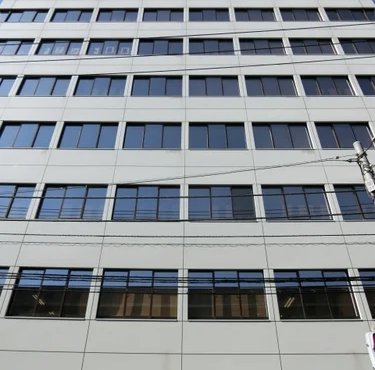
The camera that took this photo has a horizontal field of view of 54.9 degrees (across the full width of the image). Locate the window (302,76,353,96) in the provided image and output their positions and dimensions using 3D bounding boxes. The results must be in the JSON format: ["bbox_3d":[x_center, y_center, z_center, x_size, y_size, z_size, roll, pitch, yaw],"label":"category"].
[{"bbox_3d":[6.900,-4.839,17.893,2.440,1.650,0.150,0,-38,0],"label":"window"}]

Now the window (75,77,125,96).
[{"bbox_3d":[-4.546,-5.196,19.143,2.664,1.772,0.150,0,-38,0],"label":"window"}]

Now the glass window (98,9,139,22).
[{"bbox_3d":[-4.372,-10.637,22.862,2.546,1.707,0.200,0,-38,0],"label":"glass window"}]

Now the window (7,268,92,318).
[{"bbox_3d":[-4.451,3.581,11.834,2.546,1.668,0.200,0,-38,0],"label":"window"}]

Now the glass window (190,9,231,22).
[{"bbox_3d":[1.388,-10.634,22.824,2.546,1.707,0.200,0,-38,0],"label":"glass window"}]

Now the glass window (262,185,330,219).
[{"bbox_3d":[4.205,0.715,14.003,2.546,1.678,0.200,0,-38,0],"label":"glass window"}]

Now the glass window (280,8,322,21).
[{"bbox_3d":[7.148,-10.632,22.786,2.546,1.707,0.200,0,-38,0],"label":"glass window"}]

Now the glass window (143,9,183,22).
[{"bbox_3d":[-1.492,-10.636,22.843,2.546,1.707,0.200,0,-38,0],"label":"glass window"}]

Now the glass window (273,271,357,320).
[{"bbox_3d":[4.189,3.585,11.777,2.546,1.668,0.200,0,-38,0],"label":"glass window"}]

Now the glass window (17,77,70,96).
[{"bbox_3d":[-7.501,-5.202,19.165,2.730,1.772,0.150,0,-38,0],"label":"glass window"}]

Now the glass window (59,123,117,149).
[{"bbox_3d":[-4.317,-2.114,15.843,2.440,1.650,0.150,0,-38,0],"label":"glass window"}]

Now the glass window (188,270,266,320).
[{"bbox_3d":[1.250,3.495,11.518,2.440,1.650,0.150,0,-38,0],"label":"glass window"}]

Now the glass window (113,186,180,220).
[{"bbox_3d":[-1.534,0.702,13.672,2.440,1.650,0.150,0,-38,0],"label":"glass window"}]

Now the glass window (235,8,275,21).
[{"bbox_3d":[4.268,-10.633,22.805,2.546,1.707,0.200,0,-38,0],"label":"glass window"}]

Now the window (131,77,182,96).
[{"bbox_3d":[-1.500,-4.855,17.938,2.440,1.650,0.150,0,-38,0],"label":"window"}]

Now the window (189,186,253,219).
[{"bbox_3d":[1.325,0.714,14.022,2.546,1.678,0.200,0,-38,0],"label":"window"}]

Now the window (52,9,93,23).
[{"bbox_3d":[-7.502,-11.034,23.666,2.681,1.777,0.150,0,-38,0],"label":"window"}]

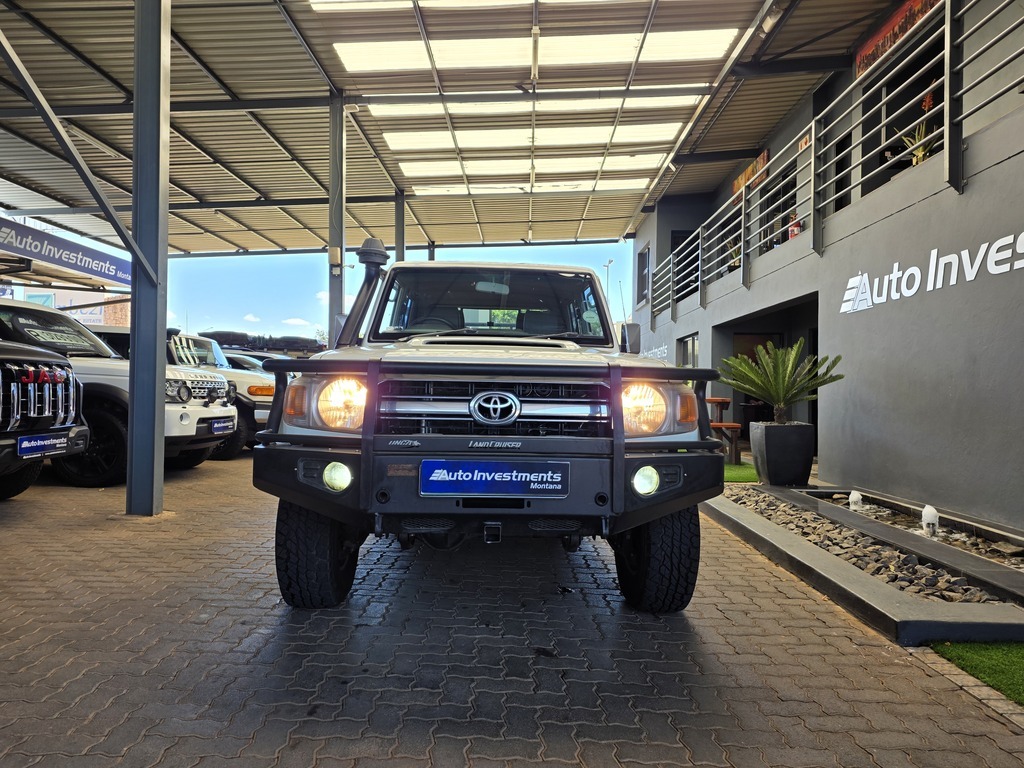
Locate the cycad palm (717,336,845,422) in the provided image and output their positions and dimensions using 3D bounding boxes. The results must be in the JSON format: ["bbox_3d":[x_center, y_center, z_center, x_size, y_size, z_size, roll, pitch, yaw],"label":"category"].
[{"bbox_3d":[2.827,-0.026,7.150,1.300,0.910,1.250,1,-1,1],"label":"cycad palm"}]

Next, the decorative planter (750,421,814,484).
[{"bbox_3d":[2.835,0.751,7.150,0.530,0.640,0.510,1,-1,1],"label":"decorative planter"}]

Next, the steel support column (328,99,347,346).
[{"bbox_3d":[-2.937,-1.854,11.380,0.210,6.000,0.150,1,-1,1],"label":"steel support column"}]

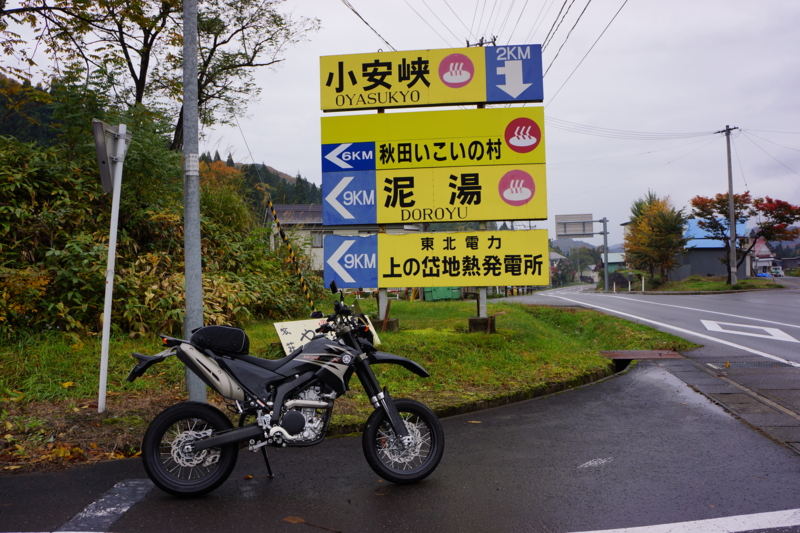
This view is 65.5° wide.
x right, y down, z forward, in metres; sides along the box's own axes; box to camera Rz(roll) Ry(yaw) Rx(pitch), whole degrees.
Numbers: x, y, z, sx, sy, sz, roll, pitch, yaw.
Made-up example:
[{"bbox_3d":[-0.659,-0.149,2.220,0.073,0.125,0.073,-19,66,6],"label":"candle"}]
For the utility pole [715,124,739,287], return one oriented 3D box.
[{"bbox_3d":[22.246,-4.118,42.000,1.600,10.800,0.400,-2,-2,37],"label":"utility pole"}]

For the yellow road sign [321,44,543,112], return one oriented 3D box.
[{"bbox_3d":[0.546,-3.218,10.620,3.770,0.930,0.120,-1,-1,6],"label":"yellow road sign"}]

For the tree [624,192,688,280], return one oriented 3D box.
[{"bbox_3d":[22.265,-2.647,54.000,5.200,7.500,5.000,-2,-1,22],"label":"tree"}]

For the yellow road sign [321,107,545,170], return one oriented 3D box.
[{"bbox_3d":[0.568,-2.162,10.550,3.770,0.920,0.120,-1,-1,6],"label":"yellow road sign"}]

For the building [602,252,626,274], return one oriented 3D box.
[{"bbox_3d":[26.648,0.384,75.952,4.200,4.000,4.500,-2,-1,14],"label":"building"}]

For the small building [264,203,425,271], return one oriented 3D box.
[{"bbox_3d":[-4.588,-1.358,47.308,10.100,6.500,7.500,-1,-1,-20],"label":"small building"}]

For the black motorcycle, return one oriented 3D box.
[{"bbox_3d":[-0.711,0.821,4.185,2.130,1.330,0.850,-1,-7,-8],"label":"black motorcycle"}]

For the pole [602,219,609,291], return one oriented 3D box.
[{"bbox_3d":[18.316,-1.026,55.500,0.350,6.600,0.350,-1,-1,0],"label":"pole"}]

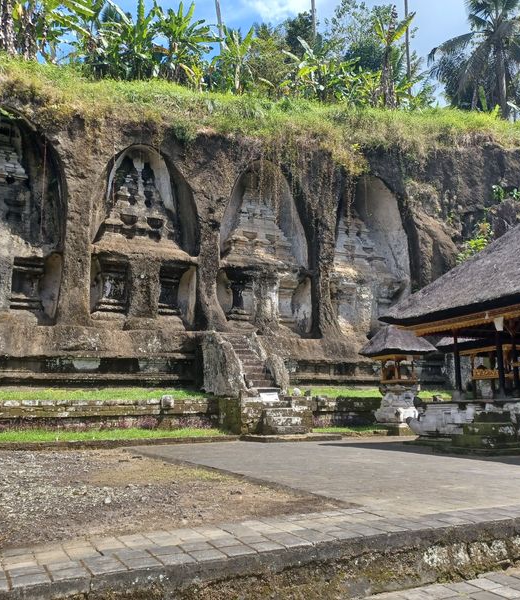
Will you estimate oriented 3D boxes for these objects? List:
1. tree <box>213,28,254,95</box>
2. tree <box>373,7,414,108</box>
[{"bbox_3d":[-1.356,-12.659,30.485,1.919,3.980,1.919,4,-12,-24],"label":"tree"},{"bbox_3d":[7.268,-13.592,32.257,2.132,6.325,2.132,4,-12,-24],"label":"tree"}]

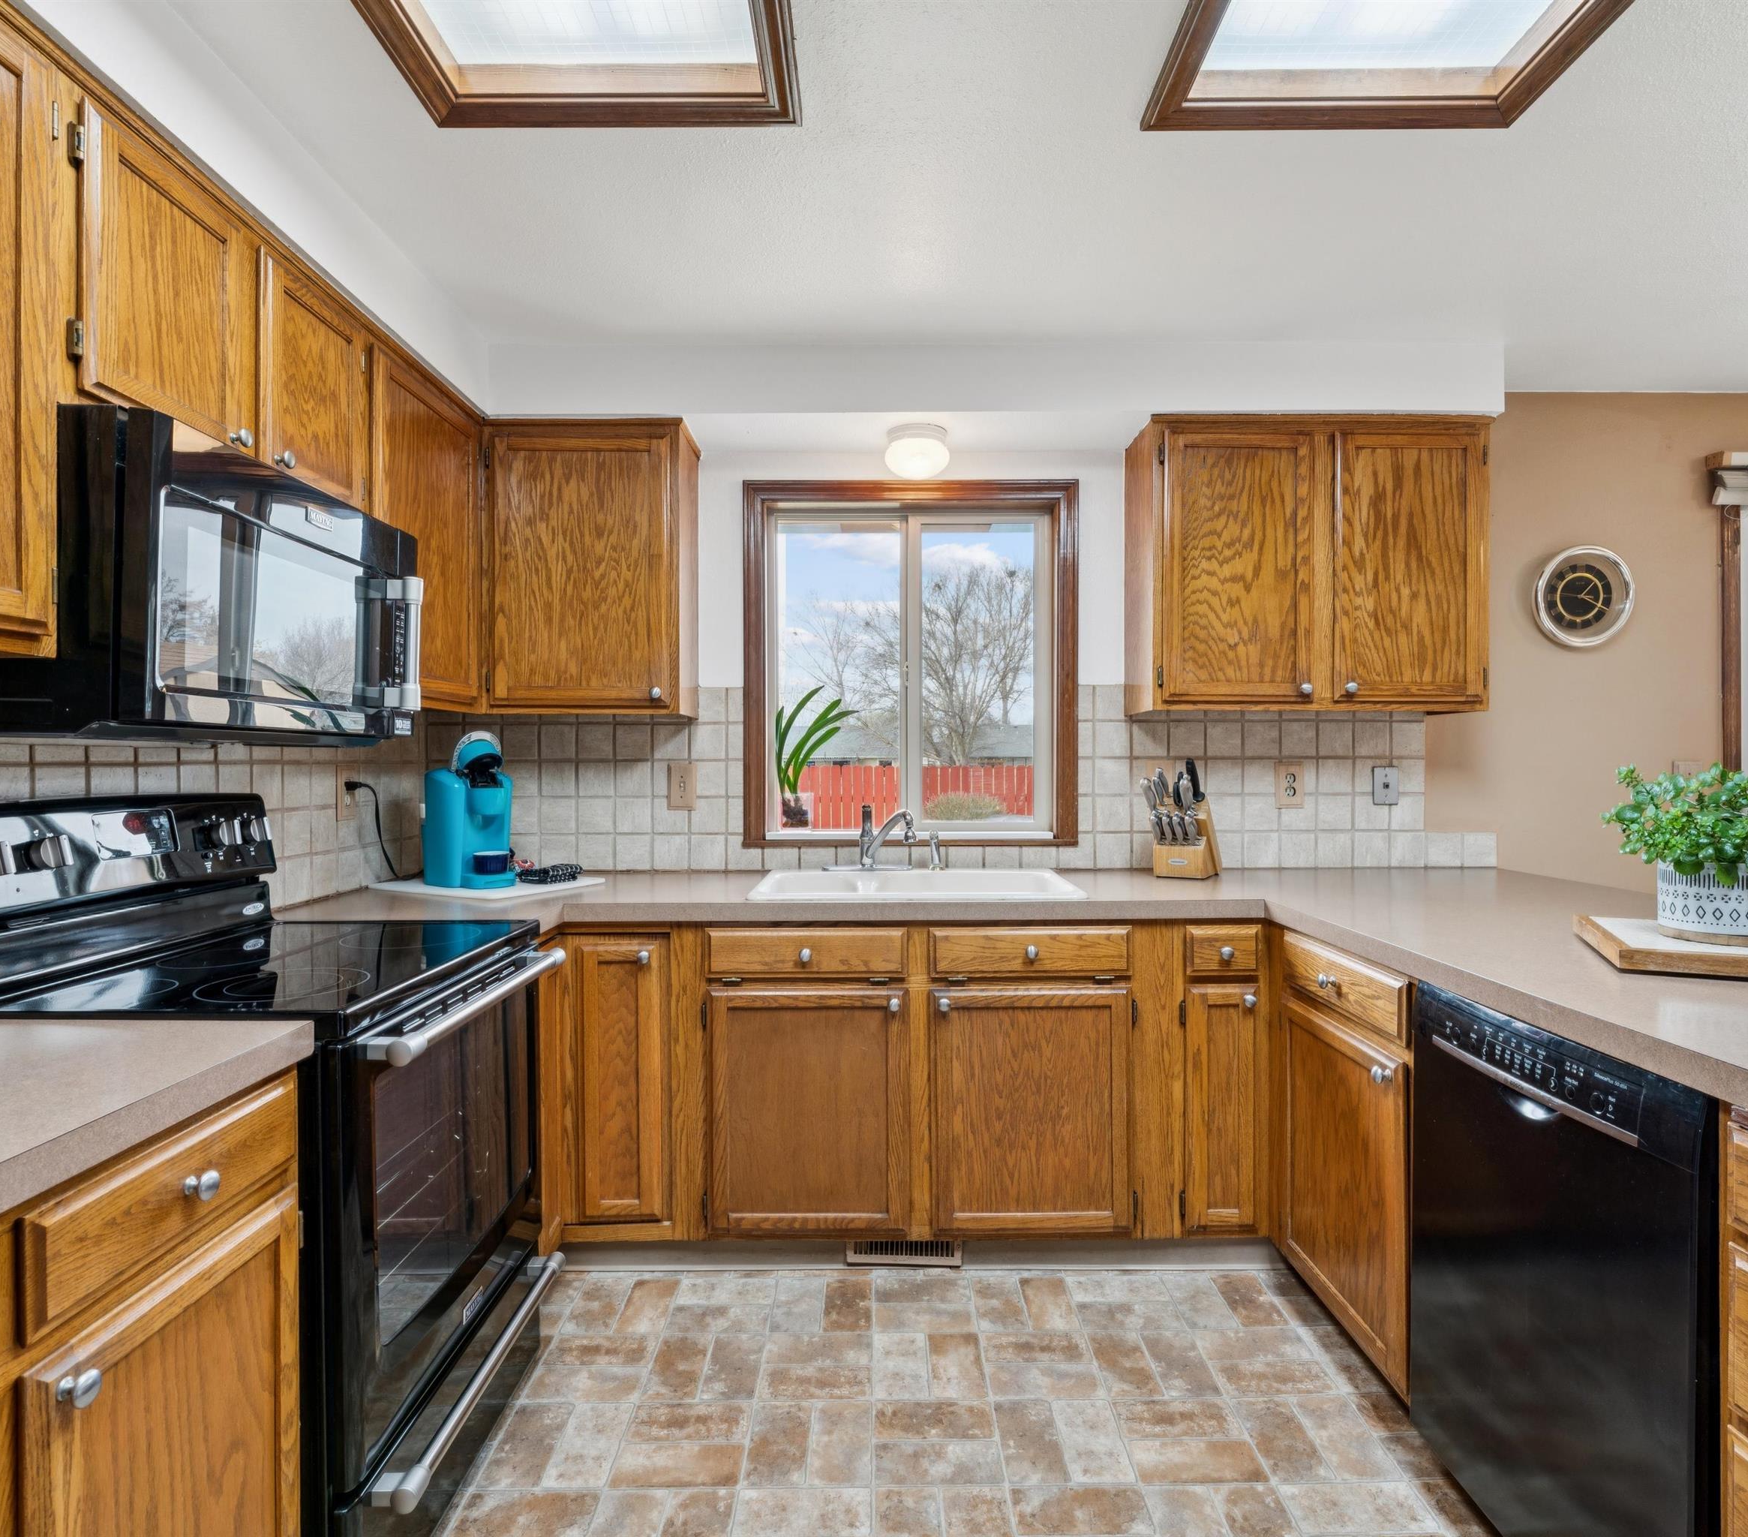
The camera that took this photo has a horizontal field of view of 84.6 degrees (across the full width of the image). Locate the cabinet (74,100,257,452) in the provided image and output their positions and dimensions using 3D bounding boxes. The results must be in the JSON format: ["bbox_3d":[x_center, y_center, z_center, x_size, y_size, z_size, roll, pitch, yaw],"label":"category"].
[{"bbox_3d":[-1.212,-0.718,1.471,0.300,0.381,0.358,0,0,1],"label":"cabinet"}]

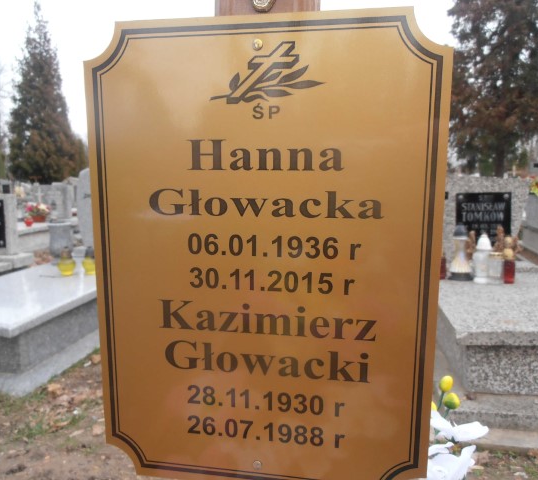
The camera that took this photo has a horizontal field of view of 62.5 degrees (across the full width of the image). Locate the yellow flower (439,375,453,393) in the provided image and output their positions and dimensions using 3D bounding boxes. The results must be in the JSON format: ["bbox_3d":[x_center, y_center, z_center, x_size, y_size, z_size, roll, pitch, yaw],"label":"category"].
[{"bbox_3d":[0.220,0.178,0.550,0.017,0.021,0.017,16,6,0],"label":"yellow flower"}]

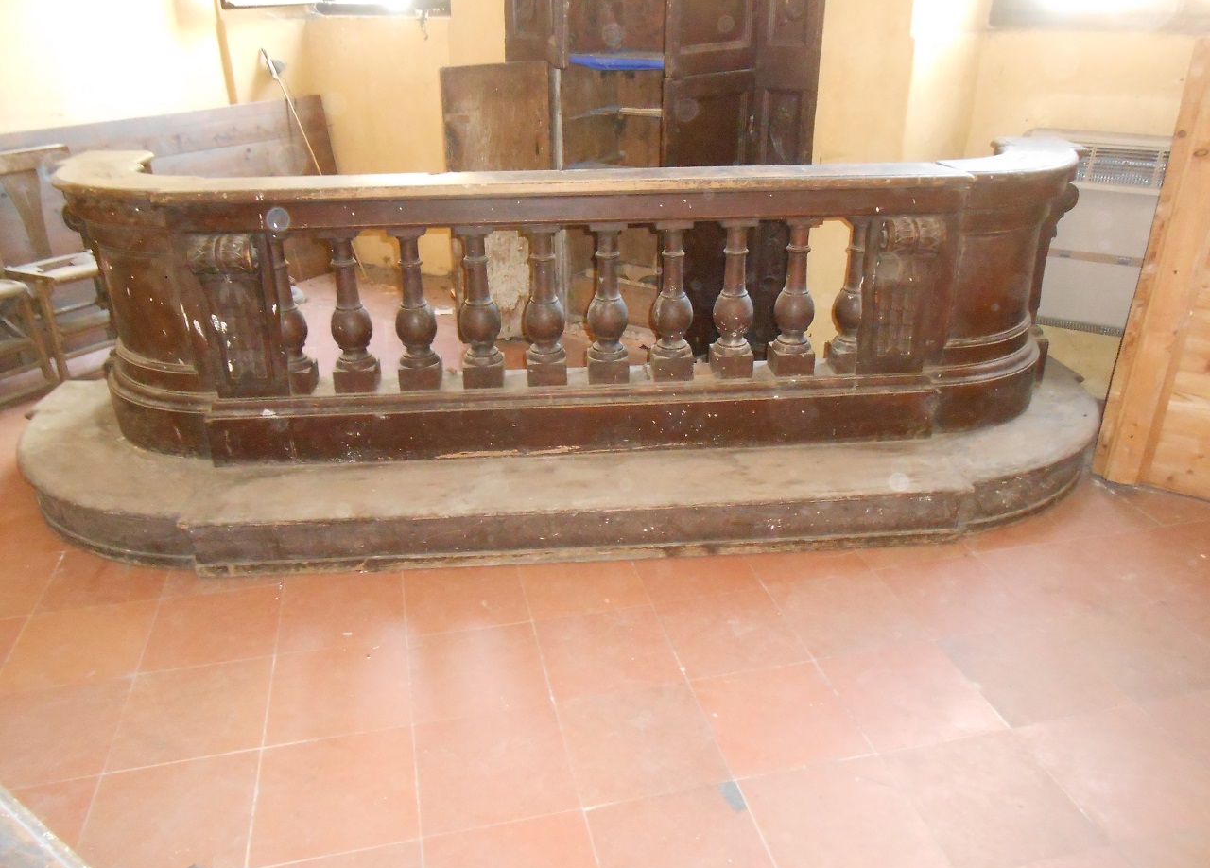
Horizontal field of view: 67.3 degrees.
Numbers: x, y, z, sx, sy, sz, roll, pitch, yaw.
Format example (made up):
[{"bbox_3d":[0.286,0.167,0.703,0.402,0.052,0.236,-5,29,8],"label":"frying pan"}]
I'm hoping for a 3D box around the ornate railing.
[{"bbox_3d":[-0.057,-0.451,2.891,3.292,0.785,0.755,-2,25,-4],"label":"ornate railing"}]

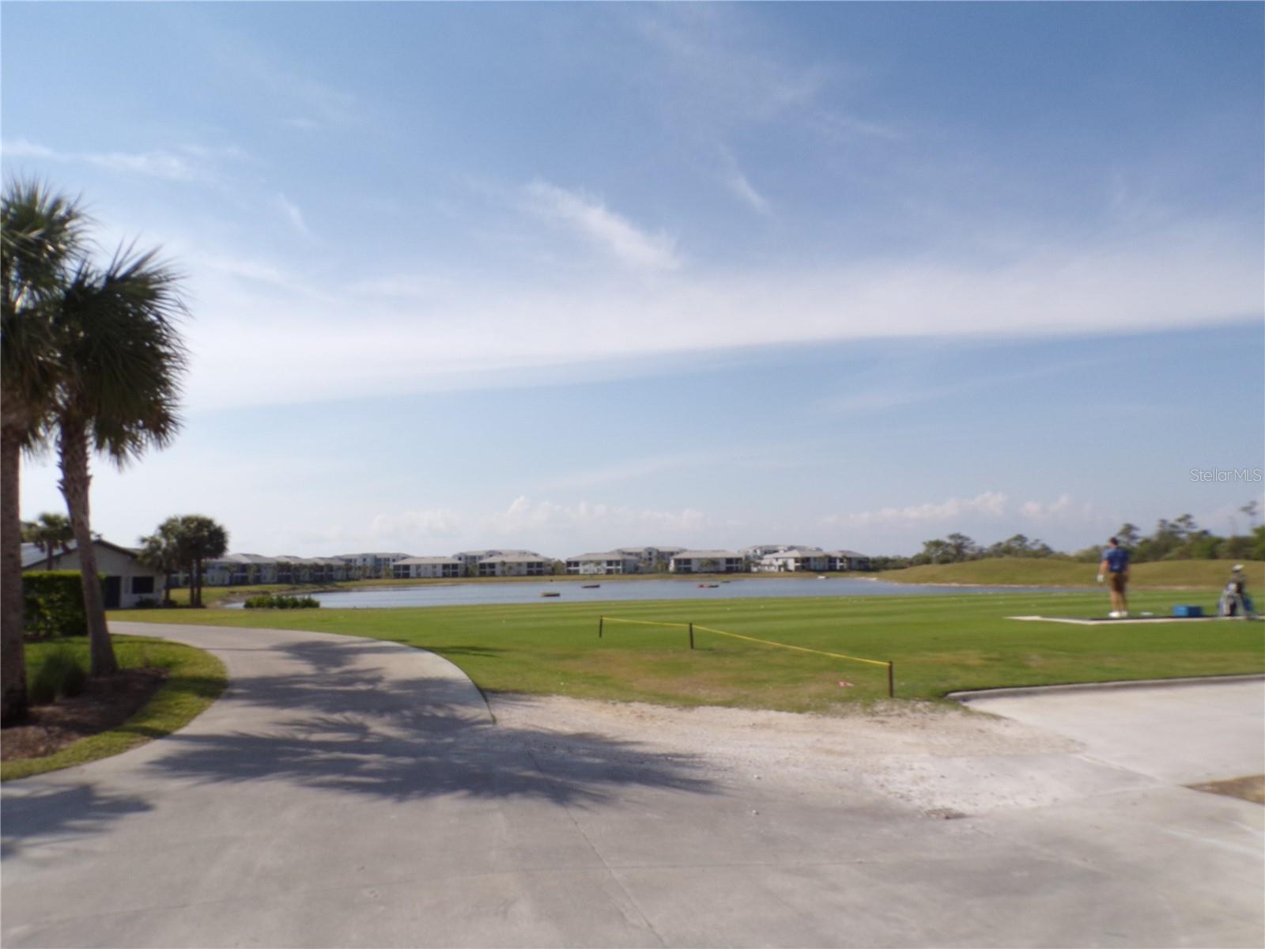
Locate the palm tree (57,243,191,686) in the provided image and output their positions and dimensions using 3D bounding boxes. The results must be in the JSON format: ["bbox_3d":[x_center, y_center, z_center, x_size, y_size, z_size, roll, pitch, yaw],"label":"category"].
[{"bbox_3d":[-7.712,-0.201,13.200,2.100,6.455,2.100,-1,-6,0],"label":"palm tree"}]

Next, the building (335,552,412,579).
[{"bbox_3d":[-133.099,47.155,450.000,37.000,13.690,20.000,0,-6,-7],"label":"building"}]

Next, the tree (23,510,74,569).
[{"bbox_3d":[-32.602,4.859,49.000,3.200,5.687,3.200,-1,-6,0],"label":"tree"}]

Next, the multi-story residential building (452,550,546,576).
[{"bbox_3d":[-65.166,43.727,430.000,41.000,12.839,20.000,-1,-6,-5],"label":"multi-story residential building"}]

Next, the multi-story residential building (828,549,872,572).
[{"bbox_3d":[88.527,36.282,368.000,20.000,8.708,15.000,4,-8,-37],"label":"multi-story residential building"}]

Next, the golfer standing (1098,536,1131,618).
[{"bbox_3d":[10.667,2.268,19.400,0.580,1.782,0.380,-1,-6,-3],"label":"golfer standing"}]

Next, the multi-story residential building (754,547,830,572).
[{"bbox_3d":[68.163,36.270,370.000,26.000,10.423,17.000,2,-7,-30],"label":"multi-story residential building"}]

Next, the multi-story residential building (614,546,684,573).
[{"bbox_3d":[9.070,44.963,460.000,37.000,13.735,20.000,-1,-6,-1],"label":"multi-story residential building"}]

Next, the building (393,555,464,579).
[{"bbox_3d":[-86.039,39.081,368.000,28.500,9.330,19.000,0,-6,-6],"label":"building"}]

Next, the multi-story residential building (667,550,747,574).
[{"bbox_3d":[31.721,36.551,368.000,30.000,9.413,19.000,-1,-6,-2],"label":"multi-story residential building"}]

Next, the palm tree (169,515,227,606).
[{"bbox_3d":[-26.216,5.225,53.000,3.600,5.614,3.600,-1,-6,0],"label":"palm tree"}]

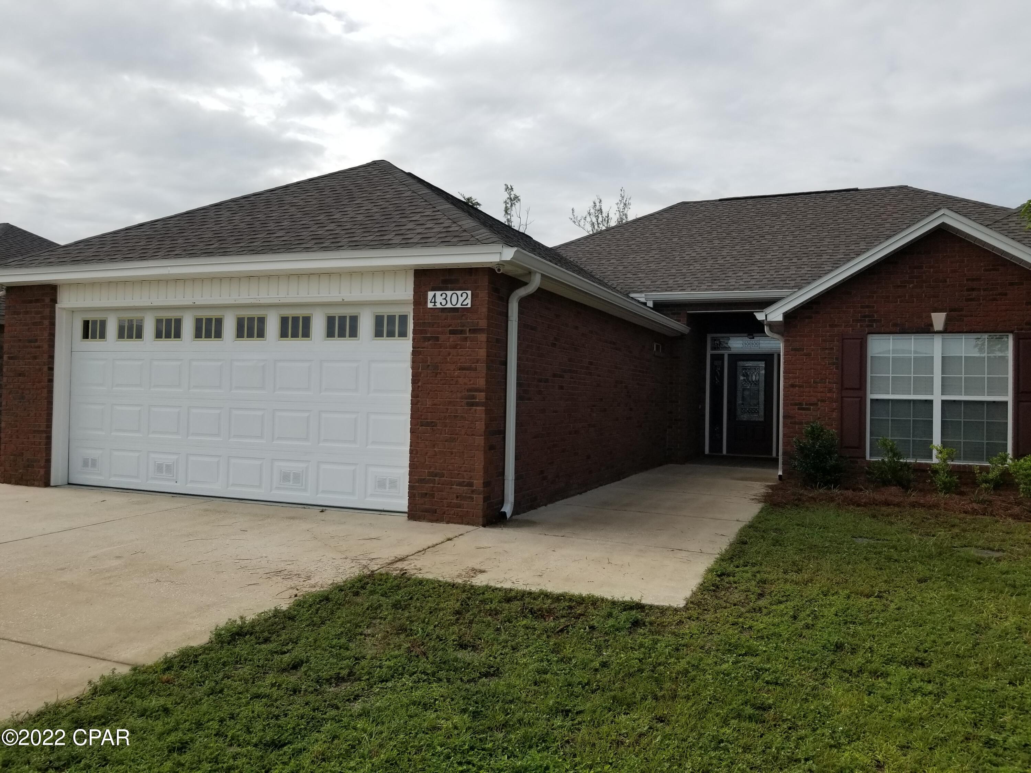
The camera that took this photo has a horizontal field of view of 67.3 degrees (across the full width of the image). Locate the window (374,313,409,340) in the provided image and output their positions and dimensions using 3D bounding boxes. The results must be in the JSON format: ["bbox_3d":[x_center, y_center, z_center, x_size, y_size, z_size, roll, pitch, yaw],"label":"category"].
[{"bbox_3d":[-1.255,-0.606,7.806,0.440,0.285,0.050,1,-1,23],"label":"window"}]

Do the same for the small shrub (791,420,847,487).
[{"bbox_3d":[4.272,0.972,10.924,0.720,0.920,0.700,1,0,21],"label":"small shrub"}]

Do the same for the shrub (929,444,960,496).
[{"bbox_3d":[5.592,1.087,10.096,0.371,0.652,0.359,1,-1,23],"label":"shrub"}]

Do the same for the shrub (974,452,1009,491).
[{"bbox_3d":[6.139,1.099,9.970,0.415,0.513,0.401,1,-1,23],"label":"shrub"}]

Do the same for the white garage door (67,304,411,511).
[{"bbox_3d":[-3.253,0.159,8.668,4.930,2.130,0.080,1,-1,23],"label":"white garage door"}]

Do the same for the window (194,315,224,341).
[{"bbox_3d":[-3.461,-0.658,8.752,0.442,0.291,0.050,1,-1,23],"label":"window"}]

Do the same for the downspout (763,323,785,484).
[{"bbox_3d":[3.909,0.199,11.737,0.286,2.419,0.130,1,-1,23],"label":"downspout"}]

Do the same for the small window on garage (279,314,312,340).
[{"bbox_3d":[-2.362,-0.636,8.319,0.423,0.287,0.050,1,0,21],"label":"small window on garage"}]

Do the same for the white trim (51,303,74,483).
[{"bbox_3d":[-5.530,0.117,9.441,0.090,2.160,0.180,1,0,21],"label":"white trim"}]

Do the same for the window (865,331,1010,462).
[{"bbox_3d":[5.924,0.171,10.875,1.820,1.820,0.110,1,0,21],"label":"window"}]

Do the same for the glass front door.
[{"bbox_3d":[4.731,0.172,15.596,1.742,2.487,0.130,1,-1,23],"label":"glass front door"}]

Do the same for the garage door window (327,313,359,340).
[{"bbox_3d":[-1.813,-0.626,8.103,0.423,0.287,0.050,1,0,21],"label":"garage door window"}]

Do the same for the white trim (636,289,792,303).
[{"bbox_3d":[3.403,-1.583,13.561,2.850,0.150,0.140,1,0,21],"label":"white trim"}]

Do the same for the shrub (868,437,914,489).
[{"bbox_3d":[5.161,1.059,10.660,0.610,0.710,0.570,1,0,21],"label":"shrub"}]

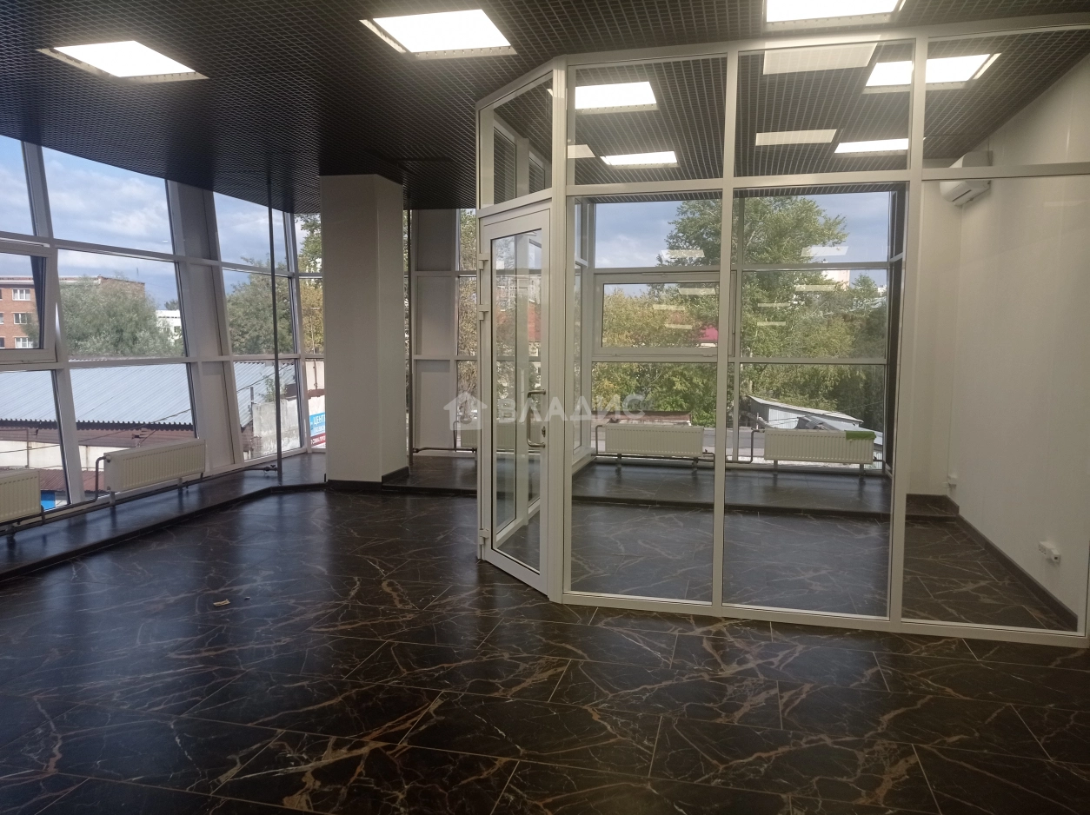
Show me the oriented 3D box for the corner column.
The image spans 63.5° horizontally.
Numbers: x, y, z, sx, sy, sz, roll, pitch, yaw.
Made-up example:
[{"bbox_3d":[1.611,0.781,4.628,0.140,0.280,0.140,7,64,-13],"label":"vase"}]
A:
[{"bbox_3d":[-1.687,-0.701,8.308,0.550,2.843,0.570,1,5,13],"label":"corner column"}]

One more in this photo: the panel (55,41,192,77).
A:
[{"bbox_3d":[-2.208,-1.850,4.646,0.580,0.050,0.580,1,5,13],"label":"panel"}]

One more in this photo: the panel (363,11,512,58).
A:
[{"bbox_3d":[-0.488,-1.802,4.205,0.580,0.050,0.580,1,5,13],"label":"panel"}]

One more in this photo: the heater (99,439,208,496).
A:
[{"bbox_3d":[-3.198,0.467,7.292,0.120,0.305,1.080,2,5,15],"label":"heater"}]

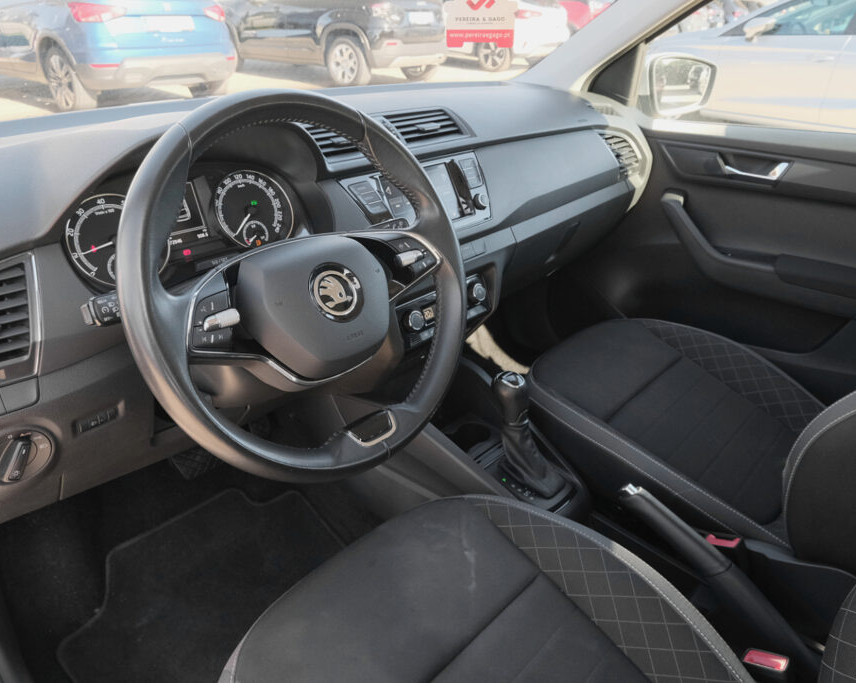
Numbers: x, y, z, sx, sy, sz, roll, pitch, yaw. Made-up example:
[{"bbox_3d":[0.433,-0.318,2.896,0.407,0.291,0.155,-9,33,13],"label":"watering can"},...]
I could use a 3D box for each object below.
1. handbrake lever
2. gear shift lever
[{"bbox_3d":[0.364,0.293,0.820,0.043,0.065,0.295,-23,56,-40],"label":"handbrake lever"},{"bbox_3d":[0.152,0.131,0.978,0.063,0.162,0.118,-23,33,-40],"label":"gear shift lever"}]

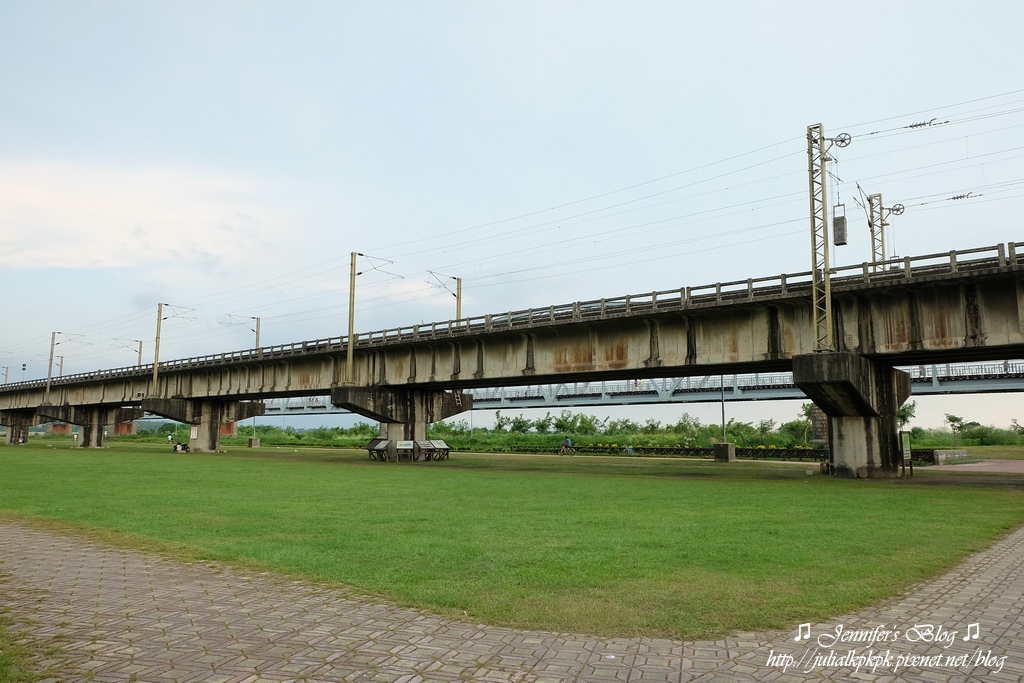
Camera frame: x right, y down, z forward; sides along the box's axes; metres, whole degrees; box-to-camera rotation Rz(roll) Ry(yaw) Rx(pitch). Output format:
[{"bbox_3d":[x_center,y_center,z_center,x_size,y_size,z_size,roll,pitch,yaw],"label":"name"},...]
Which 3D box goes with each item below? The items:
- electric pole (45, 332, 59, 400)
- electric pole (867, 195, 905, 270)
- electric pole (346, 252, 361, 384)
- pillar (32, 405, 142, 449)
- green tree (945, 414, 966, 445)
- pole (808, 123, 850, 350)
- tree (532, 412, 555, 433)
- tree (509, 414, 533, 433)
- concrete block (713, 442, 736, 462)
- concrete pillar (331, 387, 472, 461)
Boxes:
[{"bbox_3d":[-57.712,3.415,85.485,0.420,9.084,0.450,-6,-10,39],"label":"electric pole"},{"bbox_3d":[19.481,-3.198,35.033,1.400,9.287,0.650,-6,-10,39],"label":"electric pole"},{"bbox_3d":[-10.947,-1.614,46.722,0.420,9.084,0.450,-6,-10,39],"label":"electric pole"},{"bbox_3d":[-54.472,11.186,88.589,2.052,5.062,11.767,-6,-10,39],"label":"pillar"},{"bbox_3d":[40.277,8.083,62.000,1.800,2.800,1.700,-5,-9,32],"label":"green tree"},{"bbox_3d":[12.771,-4.265,27.076,1.400,9.287,0.650,-6,-10,39],"label":"pole"},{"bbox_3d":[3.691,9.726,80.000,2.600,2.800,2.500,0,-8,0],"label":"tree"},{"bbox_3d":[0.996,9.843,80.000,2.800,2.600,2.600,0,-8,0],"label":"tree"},{"bbox_3d":[14.100,7.370,45.200,1.030,1.190,1.050,-6,-10,39],"label":"concrete block"},{"bbox_3d":[-7.707,6.140,49.829,2.052,5.029,11.767,-6,-10,39],"label":"concrete pillar"}]

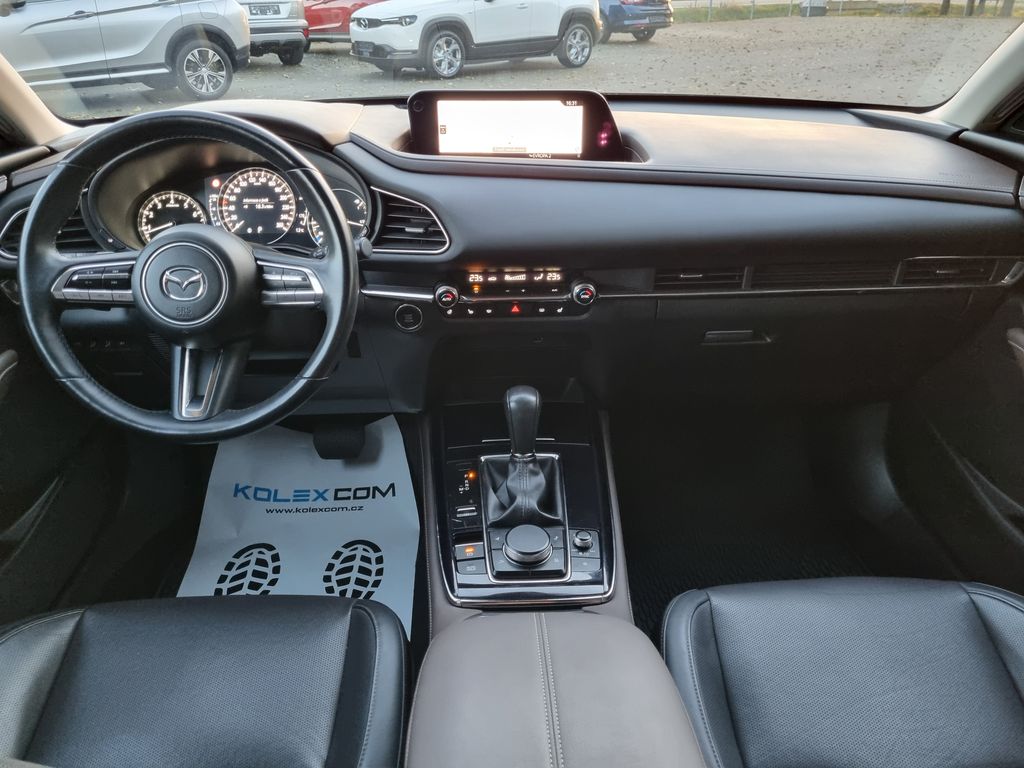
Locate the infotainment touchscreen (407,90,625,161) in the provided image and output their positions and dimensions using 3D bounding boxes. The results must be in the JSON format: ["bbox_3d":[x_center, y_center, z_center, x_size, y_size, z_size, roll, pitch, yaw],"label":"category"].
[{"bbox_3d":[0.006,-0.378,1.123,0.312,0.104,0.035,1,22,4],"label":"infotainment touchscreen"}]

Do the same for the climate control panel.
[{"bbox_3d":[0.005,-0.126,1.072,0.222,0.068,0.040,-2,15,-2],"label":"climate control panel"}]

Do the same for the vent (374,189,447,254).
[{"bbox_3d":[-0.137,-0.216,1.035,0.105,0.090,0.045,2,19,5],"label":"vent"}]

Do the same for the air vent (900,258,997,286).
[{"bbox_3d":[0.622,-0.159,1.097,0.134,0.038,0.030,-1,22,0],"label":"air vent"}]

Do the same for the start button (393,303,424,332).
[{"bbox_3d":[-0.147,-0.094,1.091,0.038,0.038,0.018,4,23,8],"label":"start button"}]

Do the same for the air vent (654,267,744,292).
[{"bbox_3d":[0.264,-0.147,1.082,0.124,0.036,0.030,-2,22,-2],"label":"air vent"}]

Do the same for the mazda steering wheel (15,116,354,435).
[{"bbox_3d":[-0.355,-0.120,0.871,0.370,0.370,0.100,-2,3,-3],"label":"mazda steering wheel"}]

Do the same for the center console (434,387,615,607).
[{"bbox_3d":[0.012,0.088,0.907,0.195,0.125,0.320,-2,39,-2],"label":"center console"}]

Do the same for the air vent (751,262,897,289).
[{"bbox_3d":[0.441,-0.153,1.089,0.204,0.036,0.030,-2,22,-2],"label":"air vent"}]

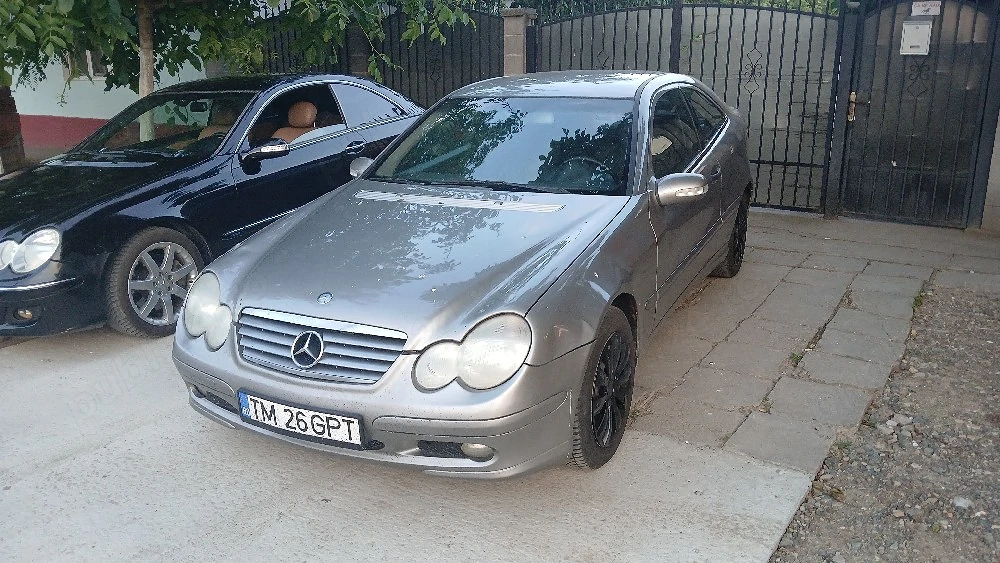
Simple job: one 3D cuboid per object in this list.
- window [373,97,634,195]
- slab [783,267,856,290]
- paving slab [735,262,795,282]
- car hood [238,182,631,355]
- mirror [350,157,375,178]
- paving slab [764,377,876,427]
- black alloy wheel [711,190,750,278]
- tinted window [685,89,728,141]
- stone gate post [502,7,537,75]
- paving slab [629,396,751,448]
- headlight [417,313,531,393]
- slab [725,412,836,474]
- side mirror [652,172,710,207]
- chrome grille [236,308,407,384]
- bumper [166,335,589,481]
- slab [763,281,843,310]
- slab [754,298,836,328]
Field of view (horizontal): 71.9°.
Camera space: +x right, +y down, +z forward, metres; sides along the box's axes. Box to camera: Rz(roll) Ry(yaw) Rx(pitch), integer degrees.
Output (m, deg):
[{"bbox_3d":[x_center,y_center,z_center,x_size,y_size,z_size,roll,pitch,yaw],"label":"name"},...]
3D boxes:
[{"bbox_3d":[0.046,-0.718,3.526,1.430,0.130,0.720,6,55,27],"label":"window"},{"bbox_3d":[2.296,-0.004,4.934,0.420,0.050,0.410,9,20,33],"label":"slab"},{"bbox_3d":[1.937,-0.055,5.155,0.410,0.050,0.400,10,21,34],"label":"paving slab"},{"bbox_3d":[-0.368,-0.117,2.769,1.450,0.350,1.250,7,19,26],"label":"car hood"},{"bbox_3d":[-0.735,-0.602,3.874,0.235,0.150,0.155,7,19,26],"label":"mirror"},{"bbox_3d":[1.451,0.573,3.167,0.400,0.050,0.410,9,20,33],"label":"paving slab"},{"bbox_3d":[1.662,-0.371,5.058,0.215,0.640,0.640,6,19,27],"label":"black alloy wheel"},{"bbox_3d":[1.311,-1.077,4.403,0.060,0.307,0.970,-13,9,32],"label":"tinted window"},{"bbox_3d":[0.200,-2.020,8.120,0.310,2.200,0.310,7,15,27],"label":"stone gate post"},{"bbox_3d":[0.822,0.640,3.021,0.400,0.050,0.400,10,21,34],"label":"paving slab"},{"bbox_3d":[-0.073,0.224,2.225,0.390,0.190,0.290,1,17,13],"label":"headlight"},{"bbox_3d":[1.169,0.679,2.861,0.390,0.050,0.400,9,20,33],"label":"slab"},{"bbox_3d":[0.815,-0.412,3.097,0.235,0.150,0.155,7,19,26],"label":"side mirror"},{"bbox_3d":[-0.637,0.210,2.312,0.710,0.200,0.150,7,19,26],"label":"chrome grille"},{"bbox_3d":[-0.574,0.382,2.553,1.730,0.460,0.540,6,19,27],"label":"bumper"},{"bbox_3d":[2.074,0.103,4.629,0.410,0.050,0.400,10,21,34],"label":"slab"},{"bbox_3d":[1.847,0.209,4.312,0.410,0.050,0.400,10,21,34],"label":"slab"}]

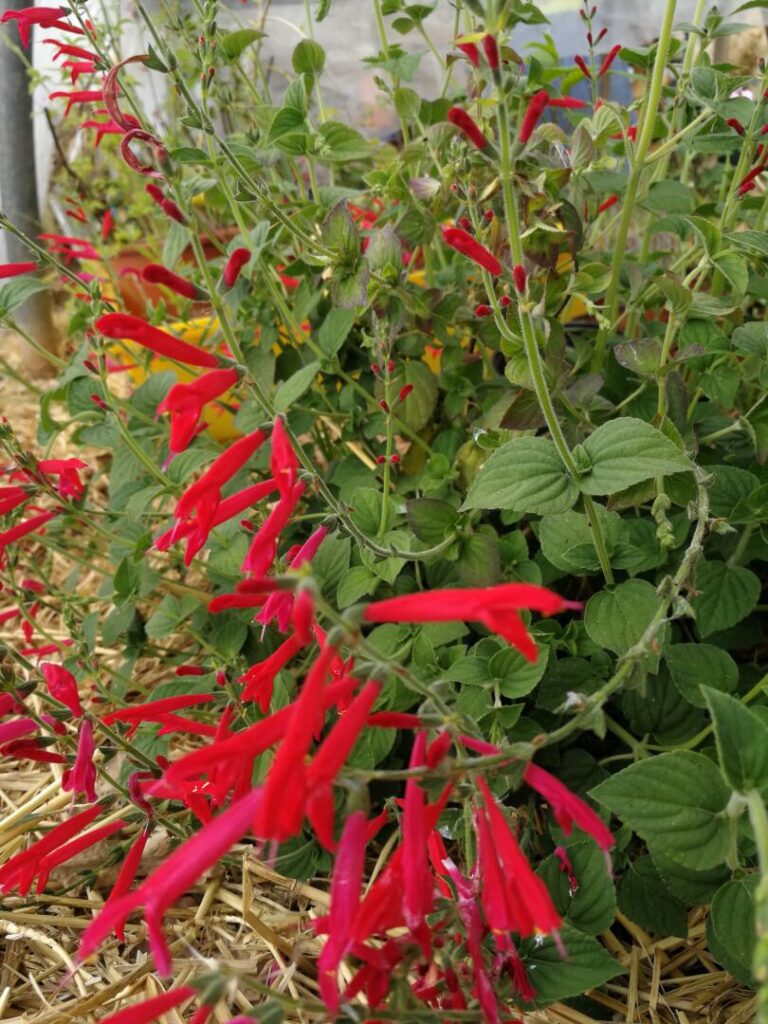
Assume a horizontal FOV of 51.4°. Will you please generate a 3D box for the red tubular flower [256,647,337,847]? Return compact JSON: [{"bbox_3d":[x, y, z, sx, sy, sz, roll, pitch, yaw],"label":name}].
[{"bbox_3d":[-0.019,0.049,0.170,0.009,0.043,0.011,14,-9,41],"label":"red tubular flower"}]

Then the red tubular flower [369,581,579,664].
[{"bbox_3d":[0.021,0.026,0.195,0.053,0.020,0.012,2,22,-15],"label":"red tubular flower"}]

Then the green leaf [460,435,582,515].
[{"bbox_3d":[0.068,-0.018,0.400,0.061,0.011,0.041,-16,59,-3],"label":"green leaf"}]

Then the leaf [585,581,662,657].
[{"bbox_3d":[0.108,0.048,0.365,0.035,0.008,0.039,1,60,1],"label":"leaf"}]

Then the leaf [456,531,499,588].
[{"bbox_3d":[0.050,0.025,0.420,0.023,0.008,0.032,5,53,3],"label":"leaf"}]

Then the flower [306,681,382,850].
[{"bbox_3d":[-0.009,0.056,0.175,0.009,0.038,0.011,14,-9,41],"label":"flower"}]

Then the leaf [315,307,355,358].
[{"bbox_3d":[-0.029,-0.111,0.490,0.021,0.035,0.007,19,-16,19],"label":"leaf"}]

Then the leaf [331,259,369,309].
[{"bbox_3d":[-0.019,-0.129,0.450,0.021,0.029,0.008,-10,-17,-3],"label":"leaf"}]

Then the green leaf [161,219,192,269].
[{"bbox_3d":[-0.101,-0.130,0.390,0.014,0.026,0.006,11,-14,21],"label":"green leaf"}]

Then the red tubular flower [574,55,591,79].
[{"bbox_3d":[0.112,-0.251,0.450,0.004,0.015,0.004,-31,-6,6],"label":"red tubular flower"}]

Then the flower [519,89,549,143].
[{"bbox_3d":[0.054,-0.144,0.290,0.005,0.021,0.005,13,-11,34],"label":"flower"}]

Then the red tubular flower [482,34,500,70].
[{"bbox_3d":[0.038,-0.161,0.280,0.005,0.013,0.005,-16,-12,13],"label":"red tubular flower"}]

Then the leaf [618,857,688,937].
[{"bbox_3d":[0.156,0.222,0.460,0.043,0.009,0.058,-31,66,-19],"label":"leaf"}]

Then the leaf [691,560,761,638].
[{"bbox_3d":[0.171,0.044,0.400,0.034,0.008,0.041,31,64,9],"label":"leaf"}]

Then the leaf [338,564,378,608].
[{"bbox_3d":[-0.014,0.039,0.420,0.018,0.007,0.024,31,63,26],"label":"leaf"}]

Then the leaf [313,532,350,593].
[{"bbox_3d":[-0.032,0.032,0.490,0.027,0.041,0.009,15,-23,-4],"label":"leaf"}]

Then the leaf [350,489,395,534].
[{"bbox_3d":[-0.007,0.000,0.500,0.029,0.008,0.032,-26,69,-11],"label":"leaf"}]

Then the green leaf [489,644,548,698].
[{"bbox_3d":[0.066,0.078,0.390,0.023,0.007,0.031,40,58,21],"label":"green leaf"}]

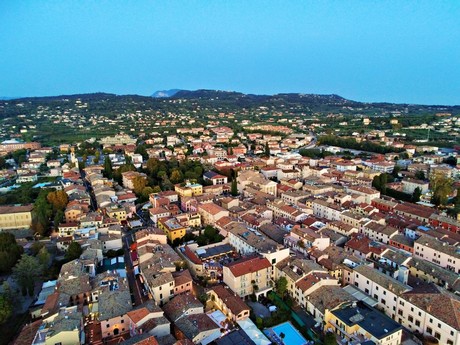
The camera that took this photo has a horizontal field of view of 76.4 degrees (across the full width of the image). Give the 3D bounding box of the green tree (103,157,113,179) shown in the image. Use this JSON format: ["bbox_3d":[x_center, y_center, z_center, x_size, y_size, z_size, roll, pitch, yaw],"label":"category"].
[{"bbox_3d":[-116.300,-4.690,278.810,7.770,22.270,7.770,0,12,0],"label":"green tree"}]

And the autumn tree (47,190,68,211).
[{"bbox_3d":[-120.510,21.550,204.290,12.500,16.500,12.500,0,12,0],"label":"autumn tree"}]

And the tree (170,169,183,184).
[{"bbox_3d":[-48.000,3.810,261.260,10.980,13.970,10.980,0,12,0],"label":"tree"}]

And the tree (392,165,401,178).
[{"bbox_3d":[164.190,-0.470,287.960,7.160,14.000,7.160,0,12,0],"label":"tree"}]

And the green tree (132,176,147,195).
[{"bbox_3d":[-74.670,13.000,241.670,11.500,16.000,11.500,0,12,0],"label":"green tree"}]

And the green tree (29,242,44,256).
[{"bbox_3d":[-95.230,39.150,144.030,6.600,9.200,6.600,0,12,0],"label":"green tree"}]

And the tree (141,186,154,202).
[{"bbox_3d":[-59.540,15.840,210.510,9.340,11.640,9.340,0,12,0],"label":"tree"}]

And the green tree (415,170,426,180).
[{"bbox_3d":[180.330,3.320,276.870,8.680,11.480,8.680,0,12,0],"label":"green tree"}]

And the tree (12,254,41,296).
[{"bbox_3d":[-79.870,41.400,115.190,10.200,17.300,10.200,0,12,0],"label":"tree"}]

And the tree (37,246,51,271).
[{"bbox_3d":[-84.330,39.820,132.250,5.400,13.000,5.400,0,12,0],"label":"tree"}]

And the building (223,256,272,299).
[{"bbox_3d":[7.240,42.690,117.930,16.860,13.600,9.080,-7,14,-29],"label":"building"}]

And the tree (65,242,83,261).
[{"bbox_3d":[-68.740,34.880,128.720,6.380,8.710,6.380,0,12,0],"label":"tree"}]

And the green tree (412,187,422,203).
[{"bbox_3d":[136.690,16.250,213.200,5.370,12.390,5.370,0,12,0],"label":"green tree"}]

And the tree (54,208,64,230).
[{"bbox_3d":[-92.790,25.900,159.180,4.550,13.120,4.550,0,12,0],"label":"tree"}]

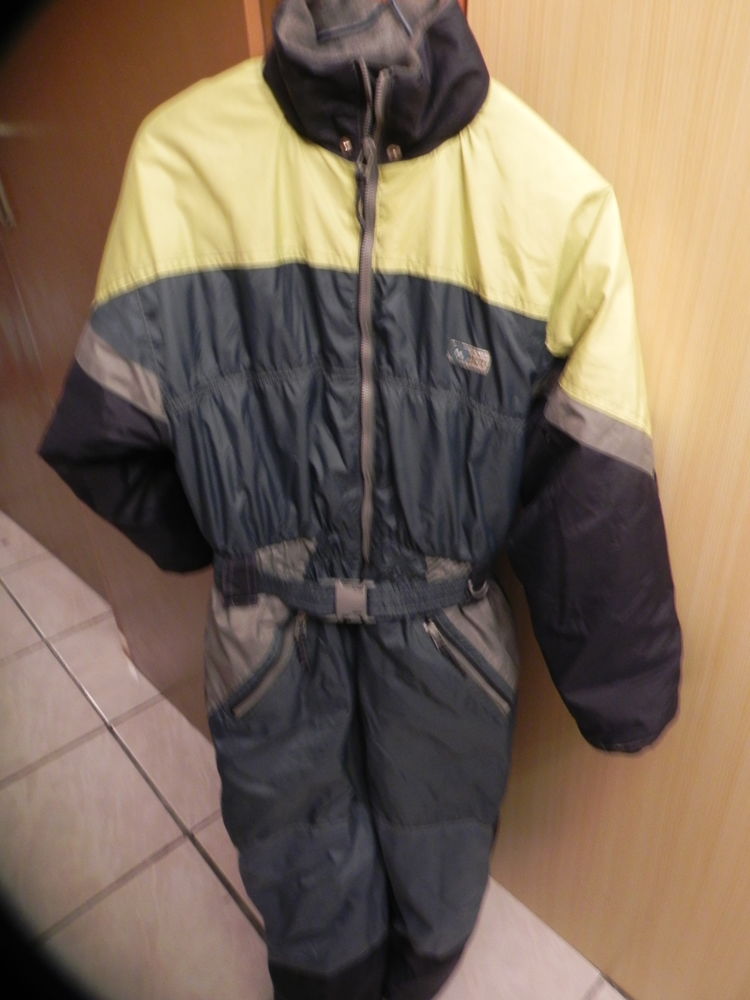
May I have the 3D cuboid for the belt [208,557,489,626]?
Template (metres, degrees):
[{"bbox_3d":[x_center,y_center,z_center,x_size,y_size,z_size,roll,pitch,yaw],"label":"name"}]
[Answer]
[{"bbox_3d":[-0.028,0.105,0.865,0.305,0.080,0.120,4,33,8],"label":"belt"}]

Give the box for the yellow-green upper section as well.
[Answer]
[{"bbox_3d":[-0.006,-0.214,0.670,0.530,0.290,0.200,7,34,12],"label":"yellow-green upper section"}]

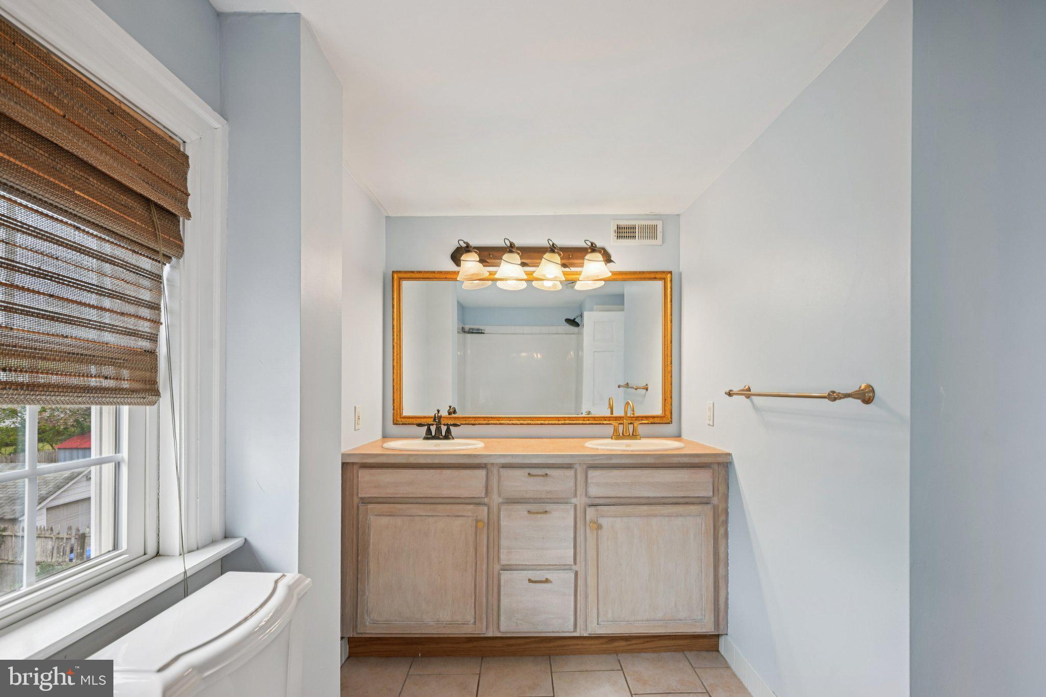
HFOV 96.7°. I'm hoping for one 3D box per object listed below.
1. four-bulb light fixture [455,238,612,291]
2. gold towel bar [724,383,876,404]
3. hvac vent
[{"bbox_3d":[0.045,-0.475,2.495,0.885,0.227,0.209,0,-2,0],"label":"four-bulb light fixture"},{"bbox_3d":[0.842,0.146,1.521,0.093,0.056,0.706,0,-5,0],"label":"gold towel bar"},{"bbox_3d":[0.639,-0.646,2.594,0.286,0.138,0.020,0,-2,0],"label":"hvac vent"}]

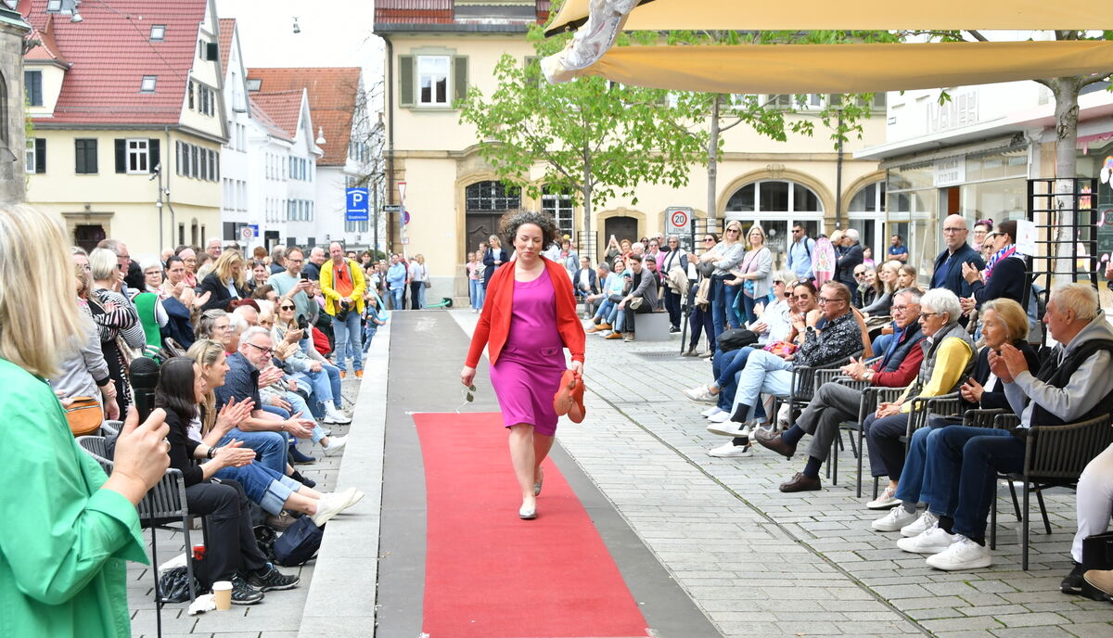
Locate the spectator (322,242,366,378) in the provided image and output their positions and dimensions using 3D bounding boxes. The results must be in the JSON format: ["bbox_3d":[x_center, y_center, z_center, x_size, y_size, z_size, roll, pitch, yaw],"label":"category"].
[{"bbox_3d":[-2.740,-0.113,19.100,0.600,1.760,0.420,0,3,-6],"label":"spectator"}]

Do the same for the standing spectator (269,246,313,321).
[{"bbox_3d":[-2.417,0.220,13.500,0.550,1.730,0.520,3,4,44],"label":"standing spectator"}]

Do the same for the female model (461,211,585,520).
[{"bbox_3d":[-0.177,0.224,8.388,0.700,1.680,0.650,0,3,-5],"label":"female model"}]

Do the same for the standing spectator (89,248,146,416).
[{"bbox_3d":[-2.865,0.345,9.742,0.380,1.620,0.500,-2,4,-35],"label":"standing spectator"}]

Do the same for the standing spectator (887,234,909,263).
[{"bbox_3d":[8.412,-1.179,36.456,0.550,1.770,0.380,2,3,27],"label":"standing spectator"}]

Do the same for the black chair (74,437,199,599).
[{"bbox_3d":[-2.039,0.946,7.341,0.600,0.780,0.580,0,3,-5],"label":"black chair"}]

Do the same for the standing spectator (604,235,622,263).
[{"bbox_3d":[1.254,-0.996,32.457,0.500,1.720,0.450,1,3,6],"label":"standing spectator"}]

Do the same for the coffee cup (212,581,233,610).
[{"bbox_3d":[-1.570,1.296,6.967,0.092,0.125,0.092,0,3,0],"label":"coffee cup"}]

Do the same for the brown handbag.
[{"bbox_3d":[-2.336,0.473,7.250,0.260,0.200,0.100,-1,3,-23],"label":"brown handbag"}]

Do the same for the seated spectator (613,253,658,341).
[{"bbox_3d":[1.181,-0.325,22.100,0.800,1.310,0.580,-2,4,-38],"label":"seated spectator"}]

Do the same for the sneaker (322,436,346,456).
[{"bbox_3d":[-1.722,0.991,11.700,0.275,0.115,0.100,-33,0,-6],"label":"sneaker"}]

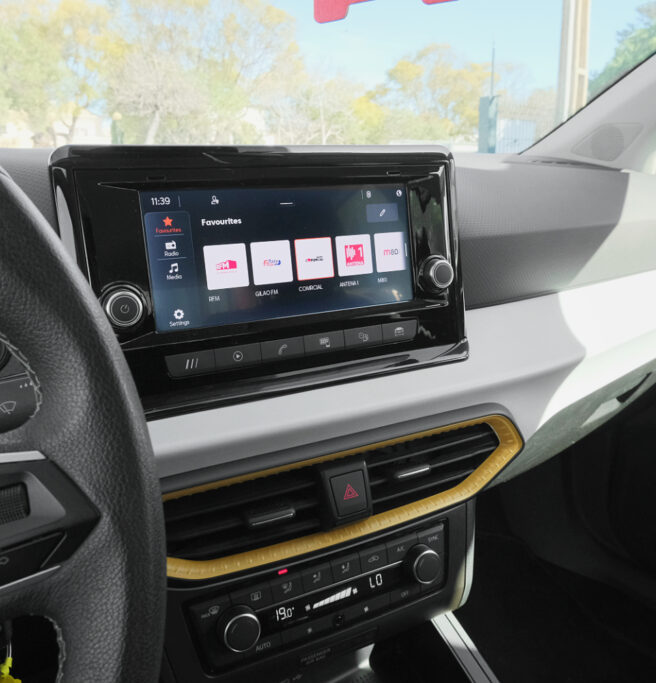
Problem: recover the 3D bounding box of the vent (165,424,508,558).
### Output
[{"bbox_3d":[0.001,0.096,0.433,0.288,0.049,0.042,-8,6,-27],"label":"vent"}]

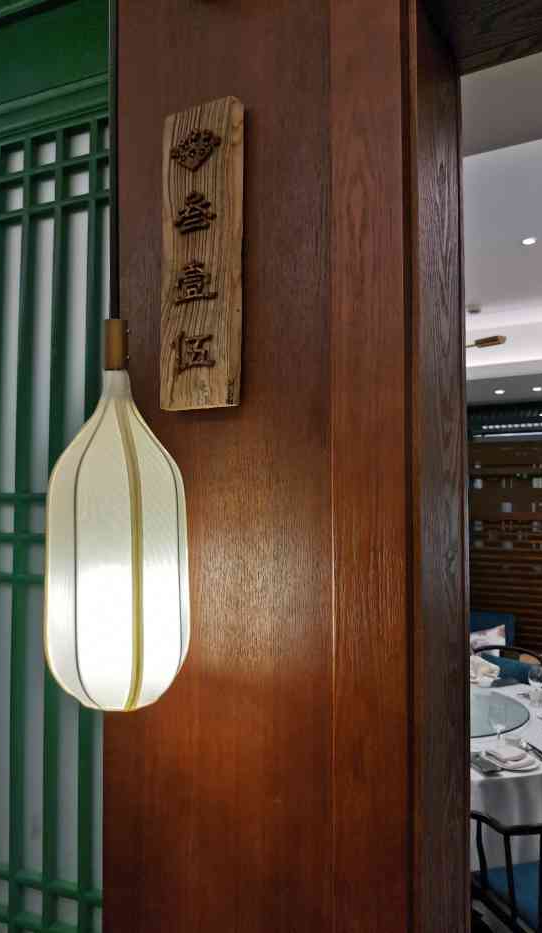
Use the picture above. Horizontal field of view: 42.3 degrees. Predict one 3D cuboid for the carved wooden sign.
[{"bbox_3d":[-0.099,-0.301,1.012,0.119,0.440,0.024,-1,-3,26],"label":"carved wooden sign"}]

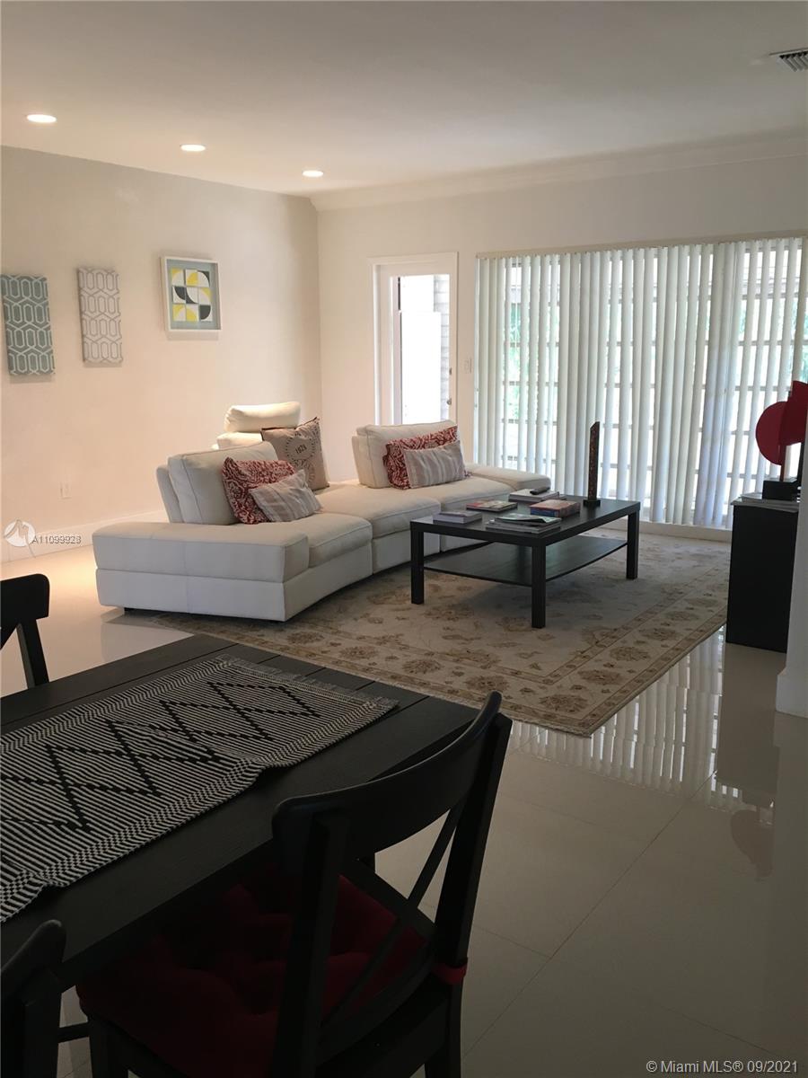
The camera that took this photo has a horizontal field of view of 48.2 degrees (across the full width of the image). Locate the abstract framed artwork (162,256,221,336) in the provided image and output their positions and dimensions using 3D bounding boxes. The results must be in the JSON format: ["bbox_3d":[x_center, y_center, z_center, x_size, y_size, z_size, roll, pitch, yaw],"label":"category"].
[{"bbox_3d":[-1.588,-1.825,6.781,0.045,0.519,0.513,9,15,36],"label":"abstract framed artwork"}]

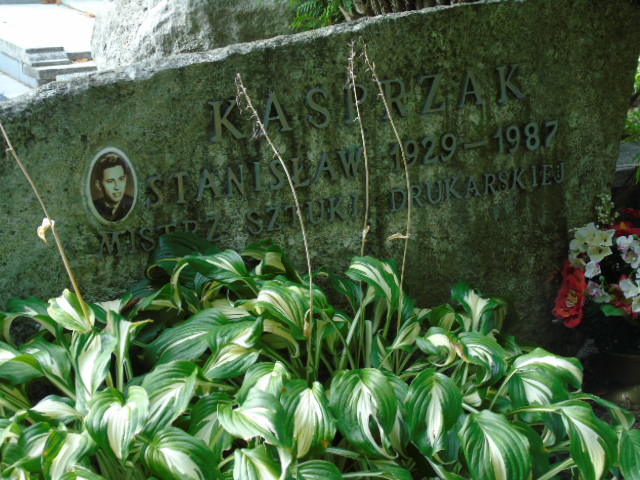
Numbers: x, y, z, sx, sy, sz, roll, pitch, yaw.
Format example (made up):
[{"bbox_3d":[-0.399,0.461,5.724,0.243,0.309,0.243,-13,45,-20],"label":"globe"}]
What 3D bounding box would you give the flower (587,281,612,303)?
[{"bbox_3d":[0.485,0.089,2.280,0.043,0.038,0.020,2,24,5],"label":"flower"}]

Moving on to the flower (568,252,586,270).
[{"bbox_3d":[0.451,0.038,2.300,0.033,0.033,0.018,7,25,15],"label":"flower"}]

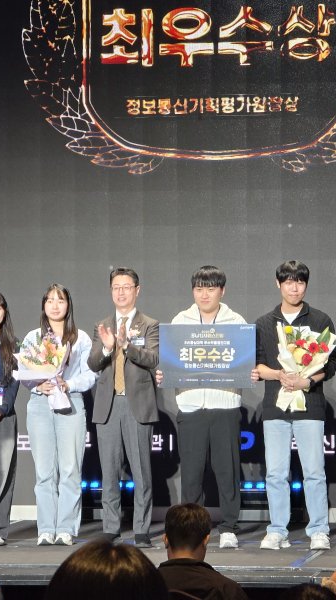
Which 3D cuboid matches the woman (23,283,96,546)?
[{"bbox_3d":[-0.694,0.719,16.793,0.460,1.650,0.340,0,-1,2],"label":"woman"}]

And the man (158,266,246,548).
[{"bbox_3d":[0.231,0.664,16.612,0.580,1.749,0.370,0,-1,9],"label":"man"}]

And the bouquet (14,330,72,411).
[{"bbox_3d":[-0.783,0.443,16.593,0.320,0.460,0.240,-19,16,3],"label":"bouquet"}]

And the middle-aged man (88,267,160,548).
[{"bbox_3d":[-0.274,0.668,16.593,0.440,1.743,0.370,0,-1,11],"label":"middle-aged man"}]

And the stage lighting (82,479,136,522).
[{"bbox_3d":[-0.438,1.432,18.889,0.500,0.283,0.170,0,-1,10],"label":"stage lighting"}]

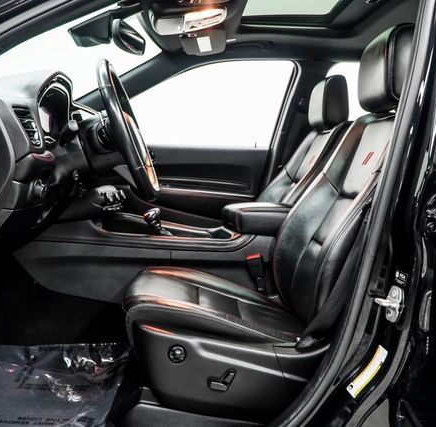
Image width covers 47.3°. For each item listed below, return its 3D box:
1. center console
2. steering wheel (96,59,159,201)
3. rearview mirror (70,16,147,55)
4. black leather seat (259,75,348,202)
[{"bbox_3d":[-0.134,0.131,1.718,1.020,0.380,0.290,1,5,-1],"label":"center console"},{"bbox_3d":[-0.250,-0.209,1.302,0.100,0.385,0.385,-19,5,1],"label":"steering wheel"},{"bbox_3d":[-0.366,-0.569,1.639,0.210,0.105,0.250,2,5,8],"label":"rearview mirror"},{"bbox_3d":[0.144,-0.102,2.092,0.800,0.950,0.540,1,5,-1],"label":"black leather seat"}]

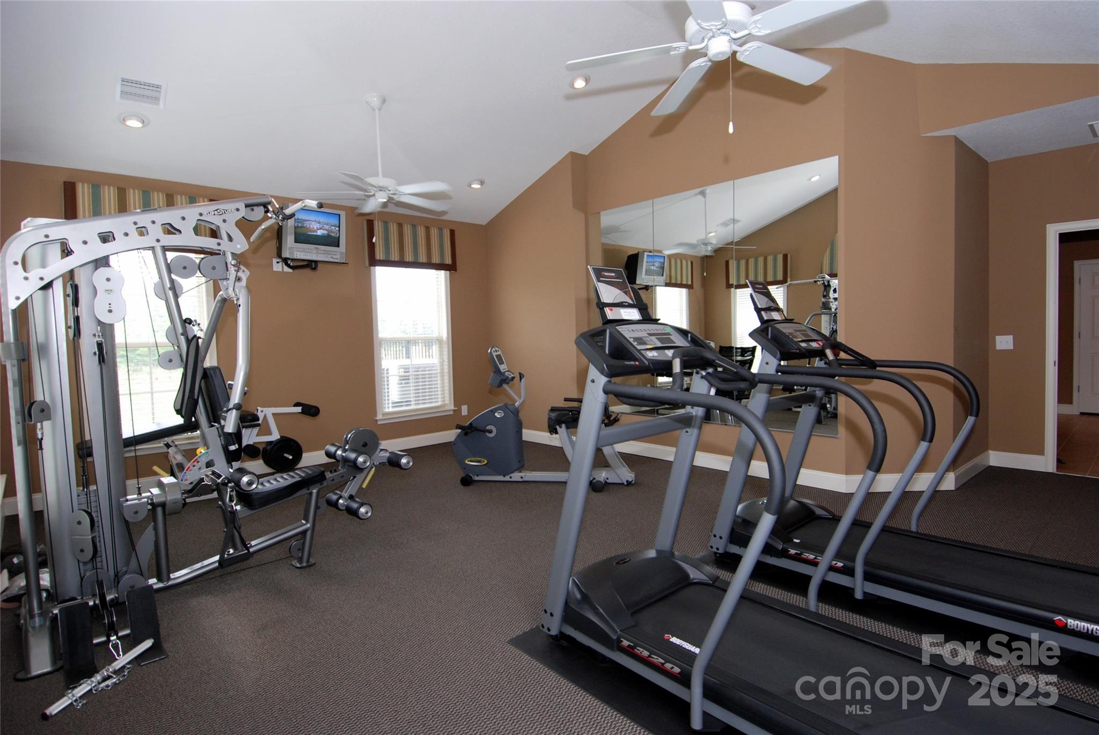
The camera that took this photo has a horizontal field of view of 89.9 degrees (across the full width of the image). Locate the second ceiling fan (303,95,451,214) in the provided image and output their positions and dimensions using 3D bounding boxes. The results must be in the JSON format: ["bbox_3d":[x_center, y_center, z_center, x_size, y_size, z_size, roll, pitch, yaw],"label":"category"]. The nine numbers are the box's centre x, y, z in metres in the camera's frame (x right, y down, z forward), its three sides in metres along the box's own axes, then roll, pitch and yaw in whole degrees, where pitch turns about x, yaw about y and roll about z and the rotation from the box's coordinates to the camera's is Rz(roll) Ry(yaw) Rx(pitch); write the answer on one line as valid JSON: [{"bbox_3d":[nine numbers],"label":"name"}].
[{"bbox_3d":[-1.467,-1.852,4.719,1.360,0.900,1.360,-4,4,-41],"label":"second ceiling fan"}]

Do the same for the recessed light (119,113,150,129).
[{"bbox_3d":[-3.266,-1.936,4.317,0.200,0.040,0.200,-4,-14,-41],"label":"recessed light"}]

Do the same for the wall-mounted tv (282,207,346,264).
[{"bbox_3d":[-2.449,-1.331,5.624,0.540,0.500,0.460,-4,12,-41],"label":"wall-mounted tv"}]

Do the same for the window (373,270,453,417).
[{"bbox_3d":[-1.672,-0.310,6.798,1.050,1.890,0.110,-4,4,-41],"label":"window"}]

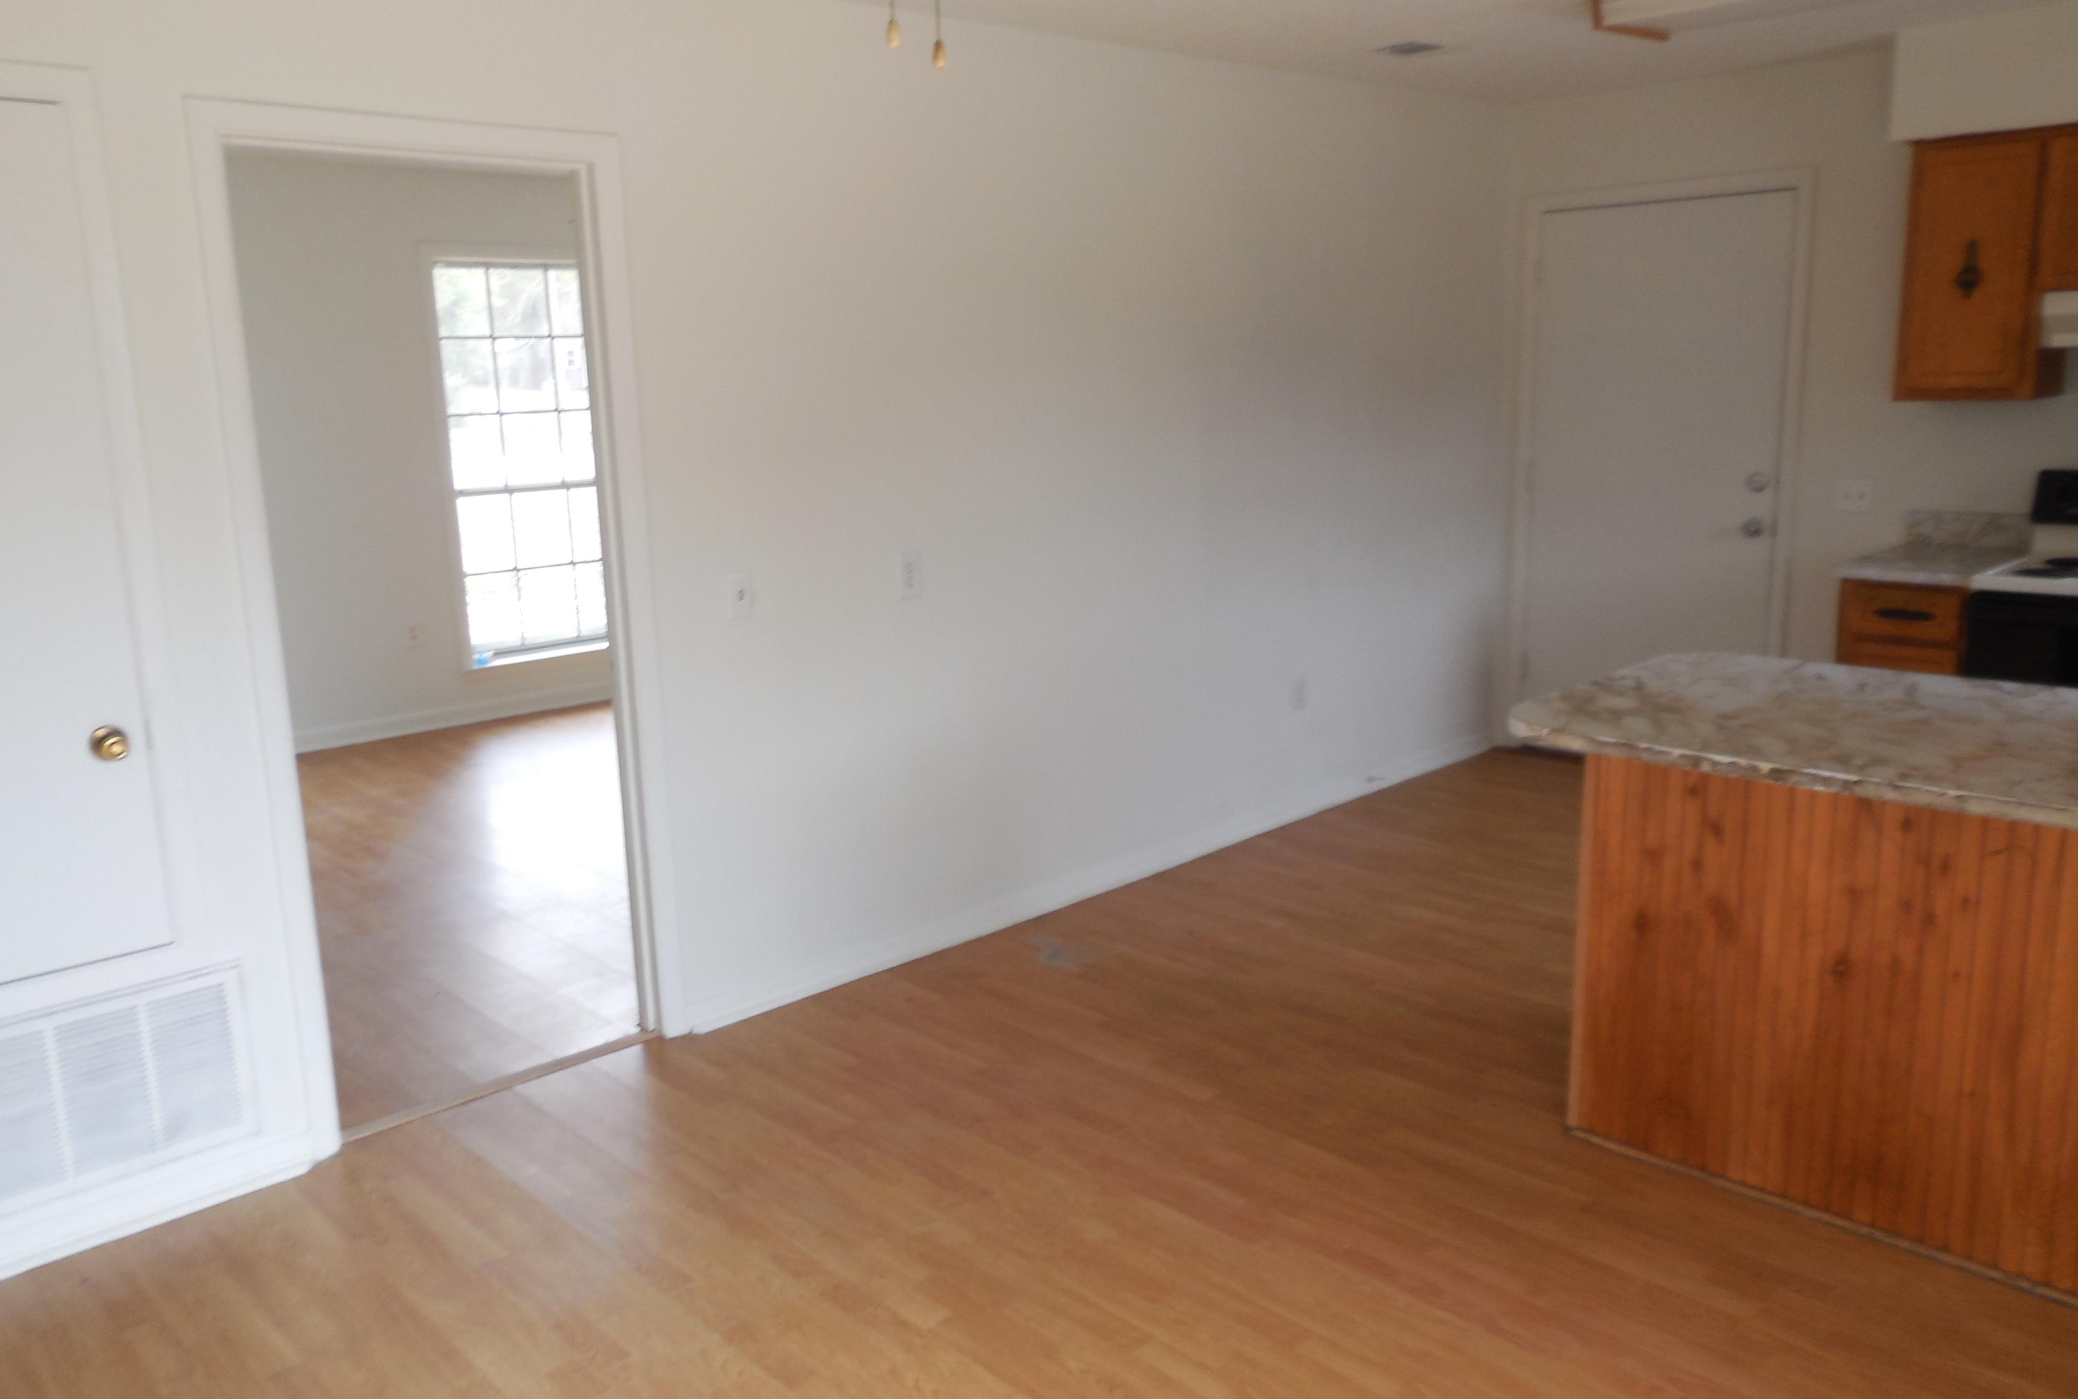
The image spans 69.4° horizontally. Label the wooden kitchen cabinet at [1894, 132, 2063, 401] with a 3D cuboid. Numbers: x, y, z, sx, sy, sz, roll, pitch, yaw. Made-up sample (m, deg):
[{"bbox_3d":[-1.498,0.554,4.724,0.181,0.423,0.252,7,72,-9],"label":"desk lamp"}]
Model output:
[{"bbox_3d":[2.784,-1.258,4.400,0.314,0.740,0.367,-13,16,-41],"label":"wooden kitchen cabinet"}]

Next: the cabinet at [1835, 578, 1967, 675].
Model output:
[{"bbox_3d":[2.707,0.038,4.586,0.621,0.883,0.331,-13,16,-41],"label":"cabinet"}]

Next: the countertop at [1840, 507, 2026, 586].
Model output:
[{"bbox_3d":[2.679,-0.457,4.475,0.641,0.141,0.347,-13,16,-41],"label":"countertop"}]

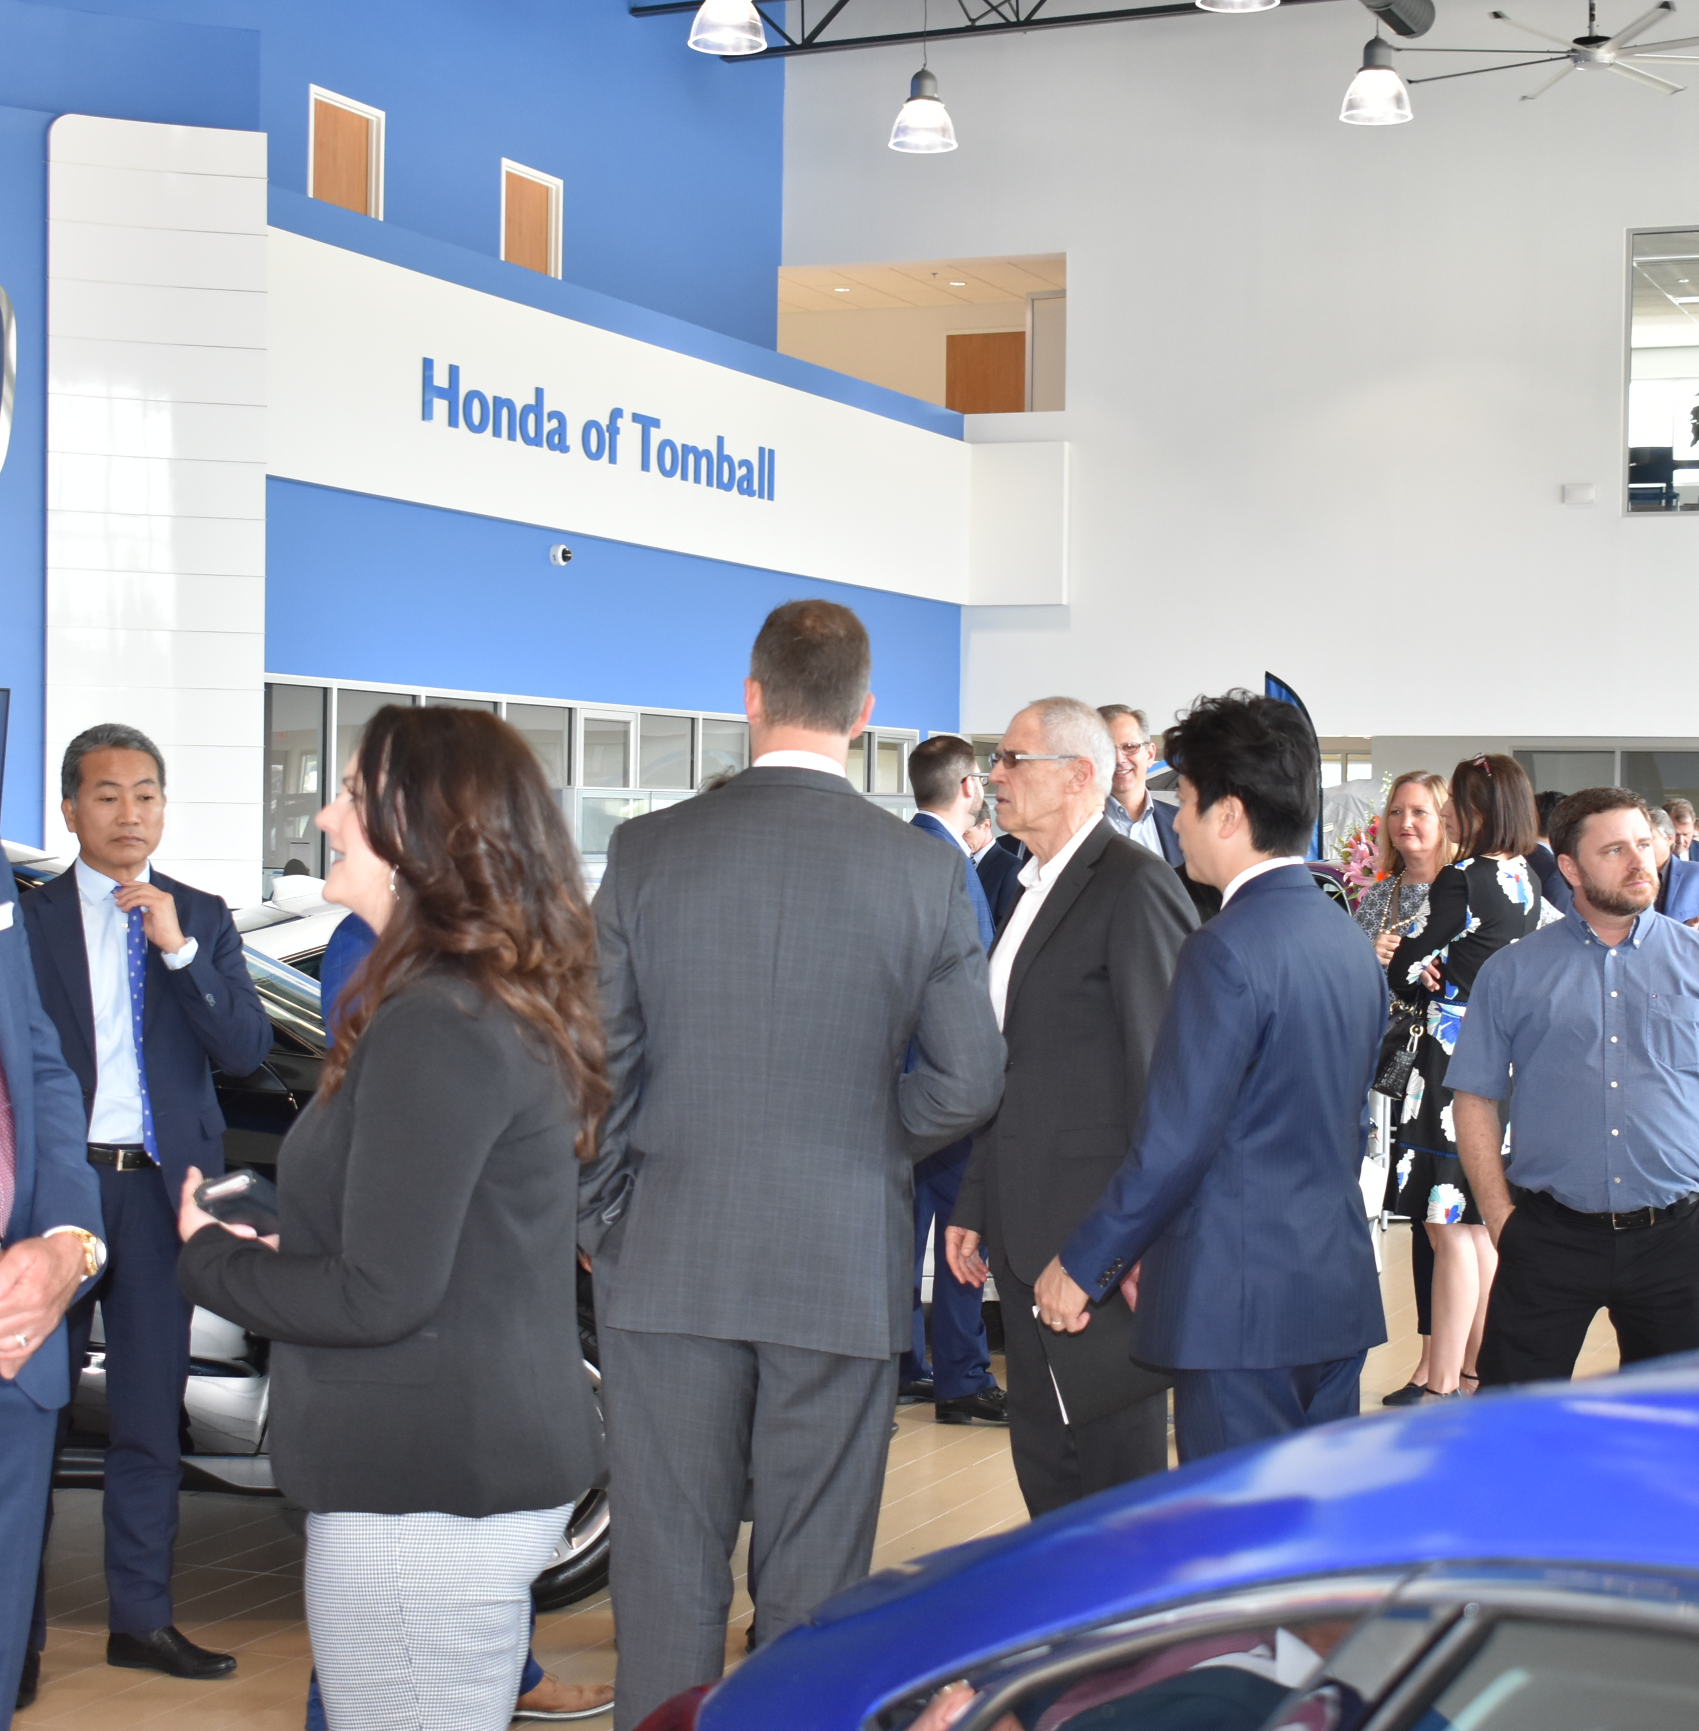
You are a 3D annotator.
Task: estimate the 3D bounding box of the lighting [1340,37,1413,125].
[{"bbox_3d":[3.862,-5.764,24.300,0.540,0.580,0.540,1,1,0],"label":"lighting"}]

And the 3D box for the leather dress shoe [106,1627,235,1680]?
[{"bbox_3d":[-1.268,1.453,6.200,0.285,0.100,0.100,1,1,22],"label":"leather dress shoe"}]

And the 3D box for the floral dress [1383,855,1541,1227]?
[{"bbox_3d":[1.727,0.489,9.250,0.380,1.050,0.420,1,1,33],"label":"floral dress"}]

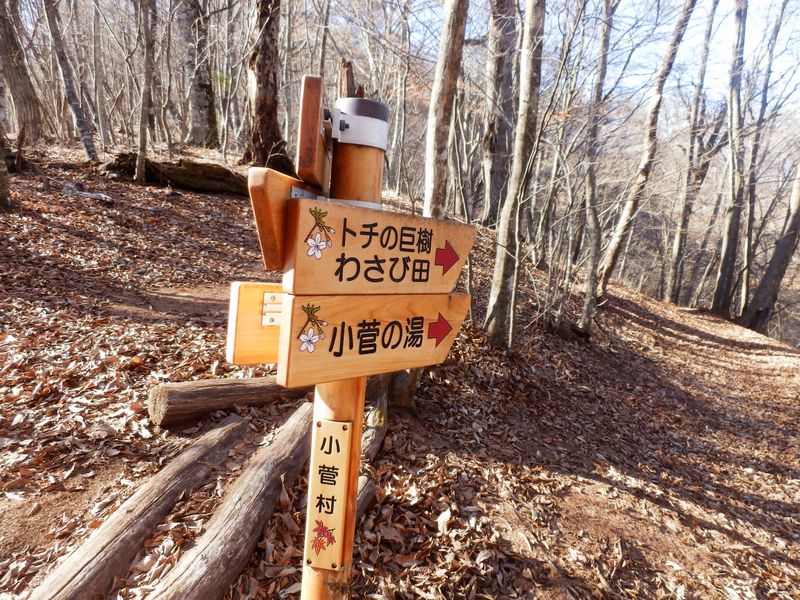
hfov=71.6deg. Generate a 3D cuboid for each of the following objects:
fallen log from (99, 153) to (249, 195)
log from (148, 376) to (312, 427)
[{"bbox_3d":[-3.274,-1.863,8.200,2.150,0.380,0.440,7,5,-2],"label":"fallen log"},{"bbox_3d":[-0.914,0.592,3.376,1.080,0.200,0.210,4,4,-44],"label":"log"}]

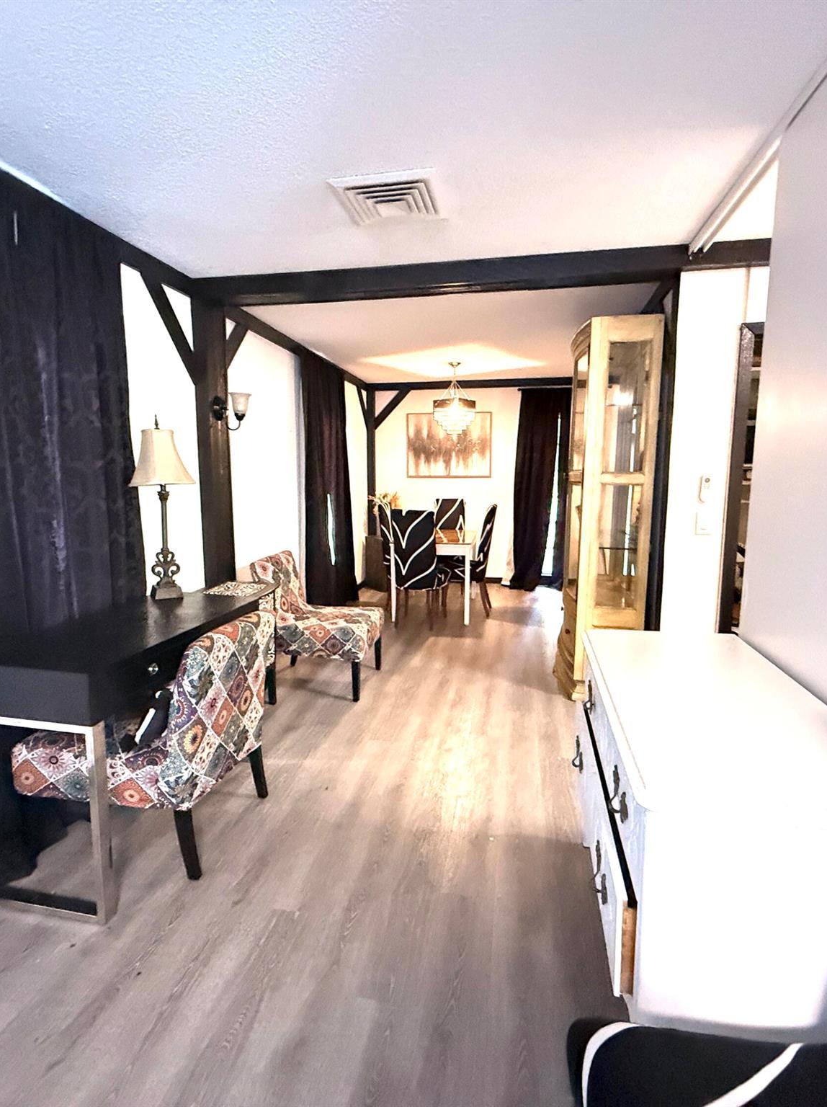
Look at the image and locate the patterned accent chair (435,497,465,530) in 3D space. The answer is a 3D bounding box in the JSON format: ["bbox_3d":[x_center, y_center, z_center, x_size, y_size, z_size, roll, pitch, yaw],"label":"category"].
[{"bbox_3d":[0.391,-0.086,6.826,0.456,1.047,0.612,1,8,10],"label":"patterned accent chair"}]

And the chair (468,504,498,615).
[{"bbox_3d":[0.465,0.057,5.722,0.612,1.043,0.462,2,8,10],"label":"chair"}]

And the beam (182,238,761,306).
[{"bbox_3d":[0.249,-1.416,3.069,2.870,0.106,0.211,1,8,10],"label":"beam"}]

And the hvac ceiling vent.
[{"bbox_3d":[-0.081,-1.355,2.320,0.399,0.040,0.408,2,8,10],"label":"hvac ceiling vent"}]

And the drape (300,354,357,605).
[{"bbox_3d":[-0.741,-0.513,5.431,0.150,2.271,1.360,1,8,10],"label":"drape"}]

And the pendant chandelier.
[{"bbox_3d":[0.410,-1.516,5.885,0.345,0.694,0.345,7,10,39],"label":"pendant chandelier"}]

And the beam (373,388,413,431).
[{"bbox_3d":[-0.270,-1.762,7.221,0.105,0.651,0.085,44,13,2],"label":"beam"}]

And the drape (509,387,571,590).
[{"bbox_3d":[1.487,-0.717,6.869,0.694,2.285,0.136,1,8,10],"label":"drape"}]

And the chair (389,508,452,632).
[{"bbox_3d":[0.061,0.115,5.352,0.456,1.047,0.612,2,8,14],"label":"chair"}]

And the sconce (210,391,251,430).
[{"bbox_3d":[-1.014,-0.798,3.377,0.188,0.204,0.125,1,8,10],"label":"sconce"}]

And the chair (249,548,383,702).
[{"bbox_3d":[-0.616,0.429,3.874,0.721,0.823,0.626,1,8,10],"label":"chair"}]

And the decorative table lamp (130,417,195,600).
[{"bbox_3d":[-1.127,-0.204,2.711,0.299,0.816,0.299,-2,8,-11],"label":"decorative table lamp"}]

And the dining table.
[{"bbox_3d":[0.254,0.191,5.871,0.728,0.734,1.197,2,8,10],"label":"dining table"}]

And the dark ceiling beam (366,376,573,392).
[{"bbox_3d":[0.763,-1.975,7.013,2.570,0.090,0.090,2,8,10],"label":"dark ceiling beam"}]

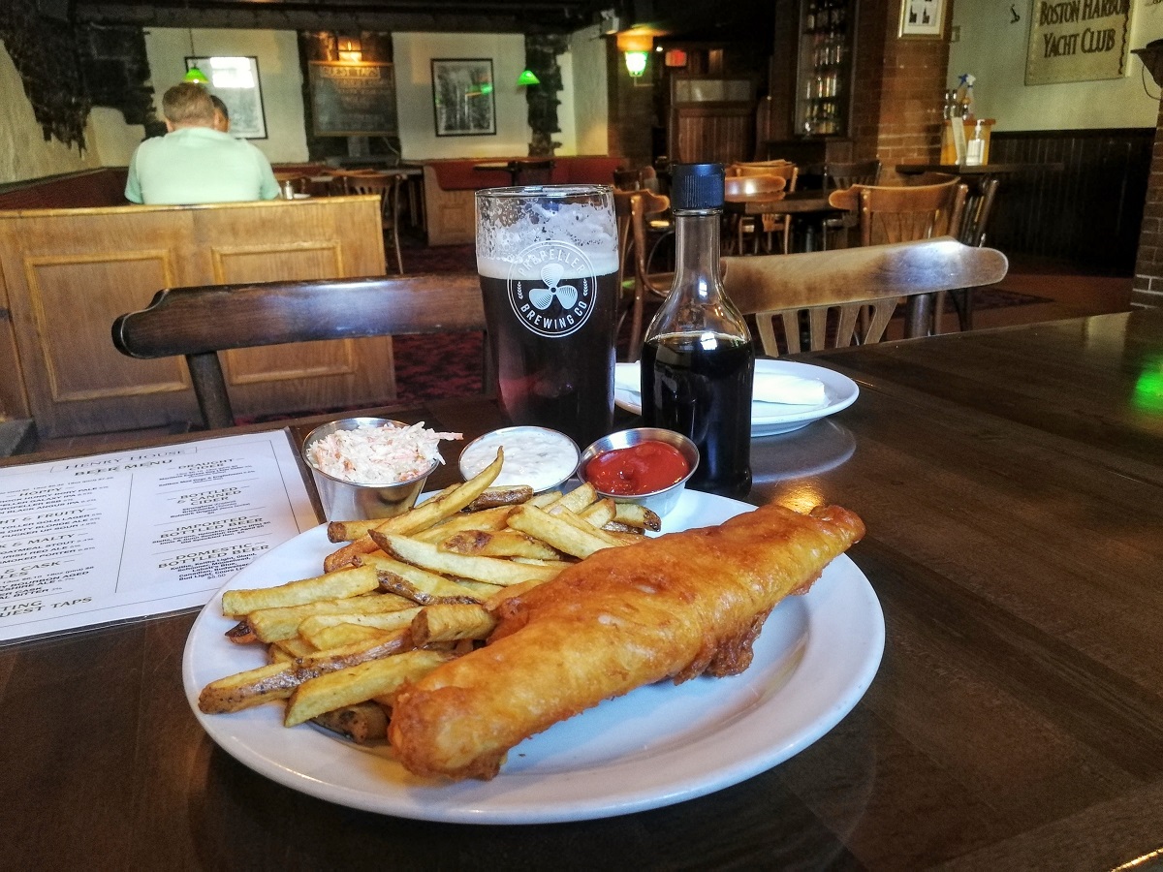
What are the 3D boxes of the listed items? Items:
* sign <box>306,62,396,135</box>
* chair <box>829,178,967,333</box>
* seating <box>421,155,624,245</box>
[{"bbox_3d":[-2.404,-3.557,9.553,0.870,0.750,0.040,-8,19,-19],"label":"sign"},{"bbox_3d":[0.834,-0.367,2.894,0.500,0.840,0.520,-11,20,-28],"label":"chair"},{"bbox_3d":[-0.603,-2.642,10.012,2.230,0.940,0.700,-1,18,0],"label":"seating"}]

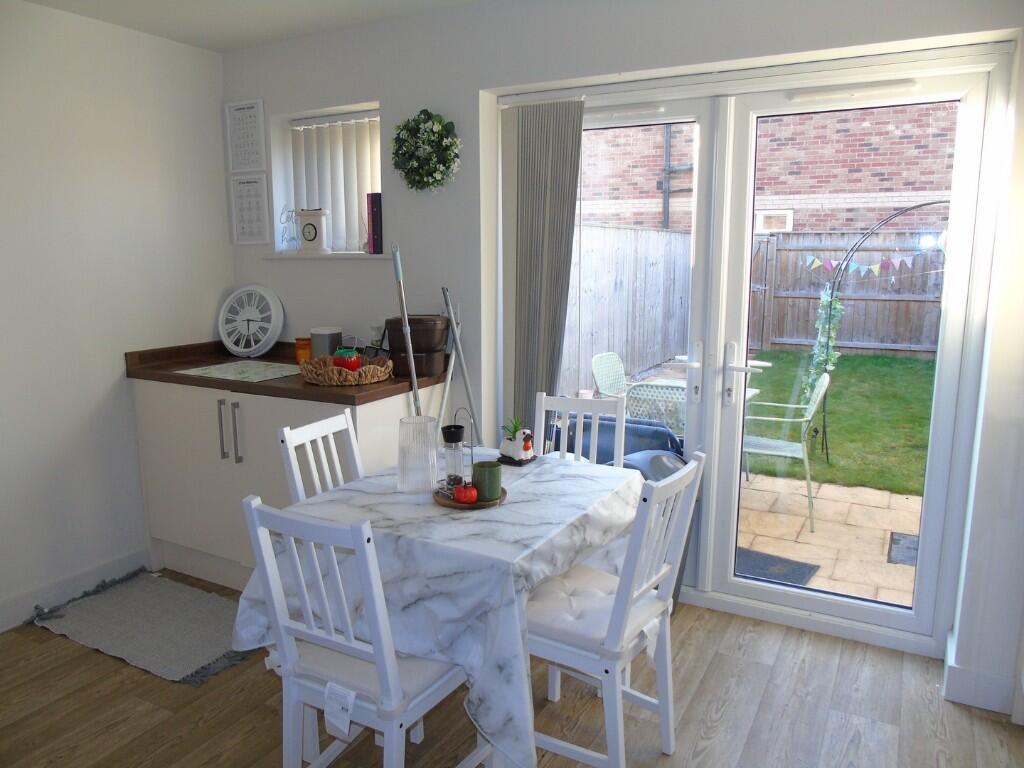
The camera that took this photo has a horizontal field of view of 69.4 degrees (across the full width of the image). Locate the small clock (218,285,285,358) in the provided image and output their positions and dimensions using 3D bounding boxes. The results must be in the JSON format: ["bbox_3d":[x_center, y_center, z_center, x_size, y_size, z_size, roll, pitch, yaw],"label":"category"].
[{"bbox_3d":[-1.208,-0.287,3.438,0.325,0.325,0.060,3,-2,17],"label":"small clock"}]

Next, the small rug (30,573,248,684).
[{"bbox_3d":[-1.341,0.914,2.873,0.965,0.016,0.523,6,11,30],"label":"small rug"}]

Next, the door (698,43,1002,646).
[{"bbox_3d":[1.141,-0.071,2.627,0.869,1.936,0.070,5,11,28],"label":"door"}]

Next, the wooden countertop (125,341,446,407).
[{"bbox_3d":[-0.940,-0.073,3.059,1.265,0.104,0.594,5,11,28],"label":"wooden countertop"}]

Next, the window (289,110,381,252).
[{"bbox_3d":[-0.754,-0.899,3.342,0.605,0.607,0.070,5,11,28],"label":"window"}]

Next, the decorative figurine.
[{"bbox_3d":[0.016,0.175,2.349,0.105,0.138,0.110,-8,13,-39],"label":"decorative figurine"}]

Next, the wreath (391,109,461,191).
[{"bbox_3d":[-0.349,-0.957,3.027,0.322,0.311,0.090,5,11,27],"label":"wreath"}]

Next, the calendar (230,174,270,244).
[{"bbox_3d":[-1.223,-0.810,3.445,0.229,0.321,0.018,5,11,28],"label":"calendar"}]

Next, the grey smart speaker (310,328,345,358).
[{"bbox_3d":[-0.804,-0.155,3.194,0.120,0.161,0.120,5,11,28],"label":"grey smart speaker"}]

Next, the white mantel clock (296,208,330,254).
[{"bbox_3d":[-0.922,-0.712,3.463,0.151,0.208,0.060,4,10,23],"label":"white mantel clock"}]

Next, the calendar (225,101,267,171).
[{"bbox_3d":[-1.226,-1.136,3.393,0.239,0.316,0.018,5,11,28],"label":"calendar"}]

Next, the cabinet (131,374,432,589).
[{"bbox_3d":[-0.958,0.413,3.263,1.226,0.876,0.628,5,11,27],"label":"cabinet"}]

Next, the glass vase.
[{"bbox_3d":[-0.265,0.195,2.074,0.108,0.193,0.108,0,10,0],"label":"glass vase"}]

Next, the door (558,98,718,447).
[{"bbox_3d":[0.380,-0.139,3.043,0.844,1.899,0.070,5,11,27],"label":"door"}]

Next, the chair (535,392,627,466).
[{"bbox_3d":[0.184,0.516,2.593,0.412,0.894,0.492,3,10,18],"label":"chair"}]

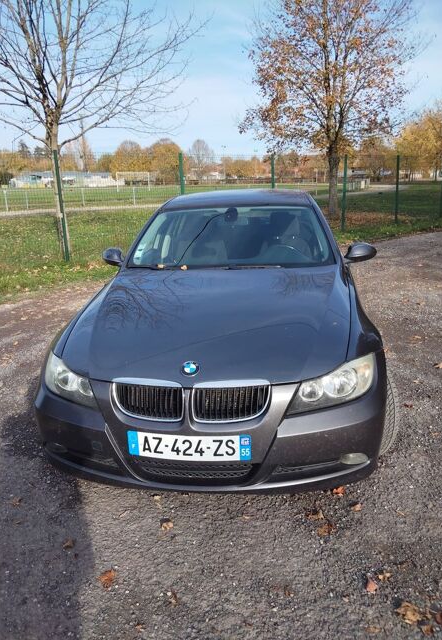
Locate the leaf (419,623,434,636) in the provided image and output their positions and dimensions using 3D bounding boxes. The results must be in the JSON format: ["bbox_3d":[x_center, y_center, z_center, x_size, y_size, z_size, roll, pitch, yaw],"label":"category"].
[{"bbox_3d":[0.700,1.054,1.574,0.047,0.022,0.048,-3,17,0],"label":"leaf"}]

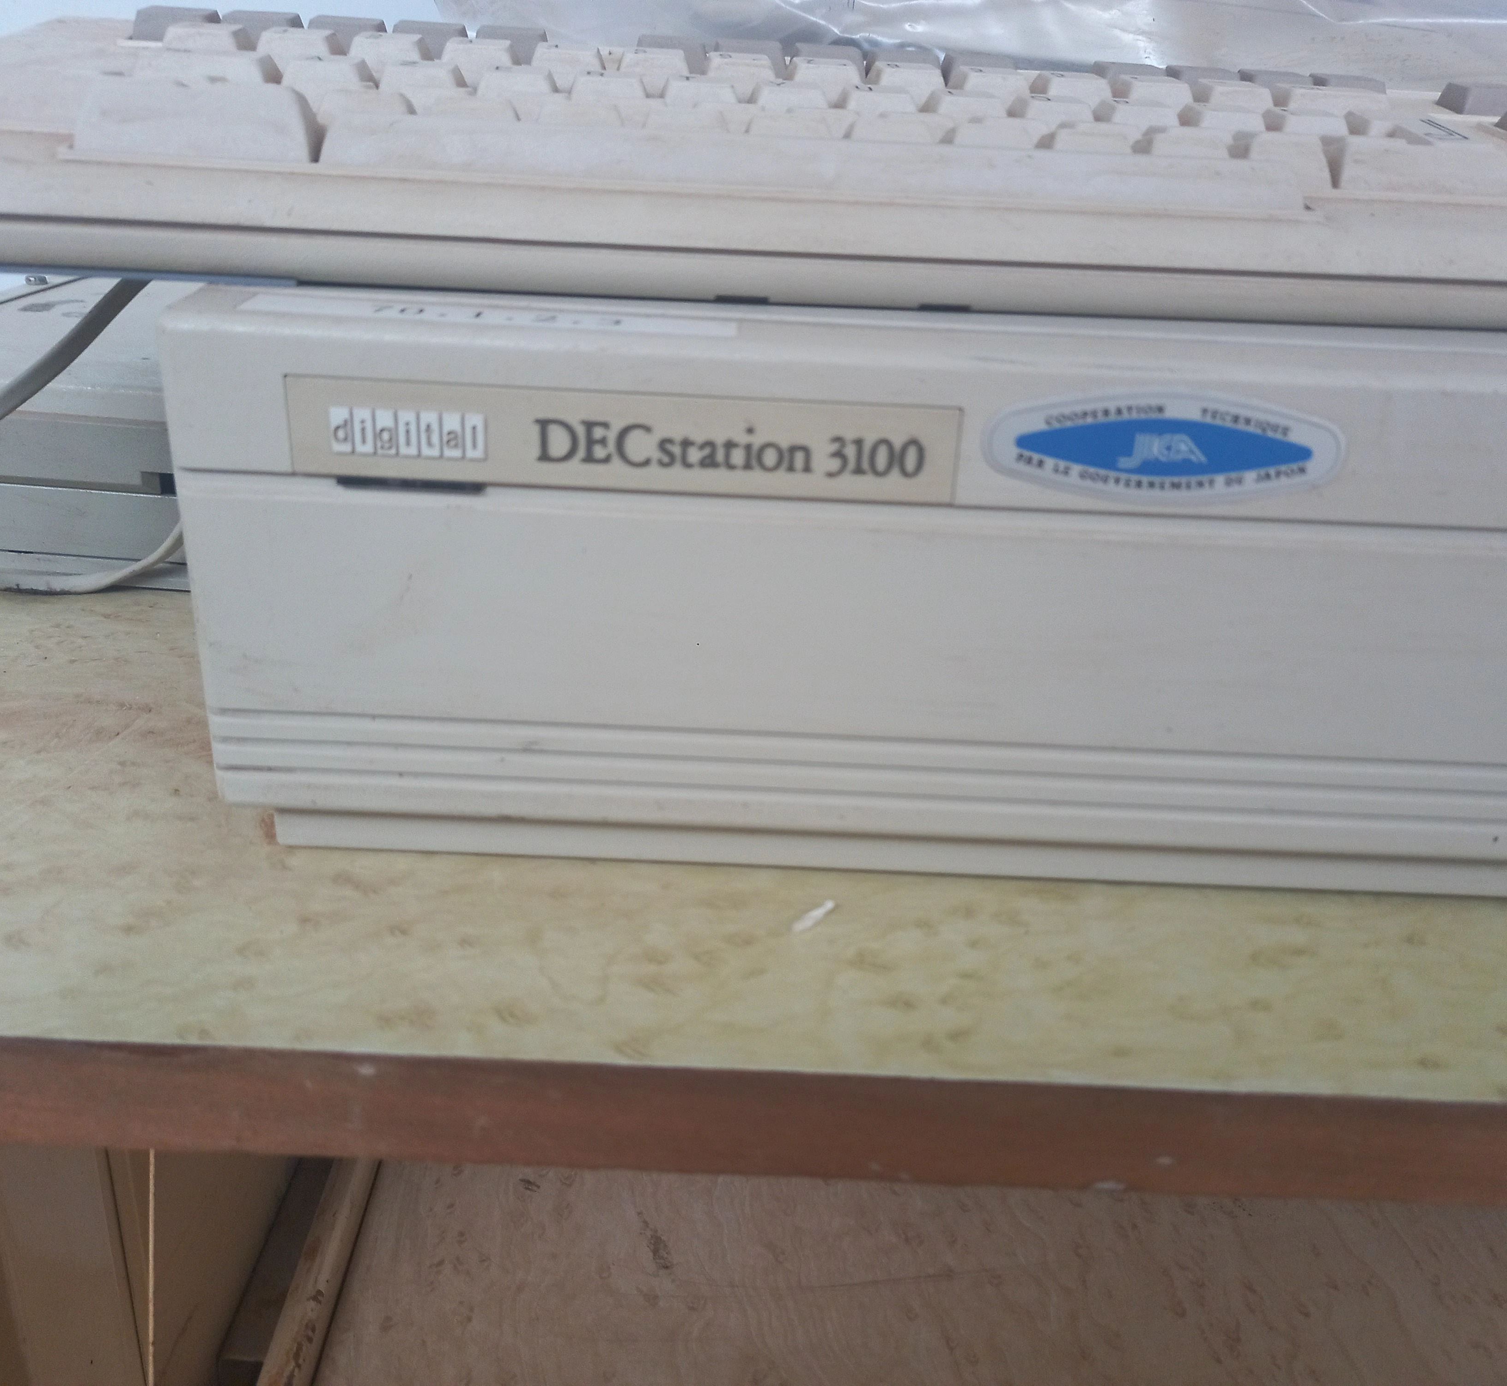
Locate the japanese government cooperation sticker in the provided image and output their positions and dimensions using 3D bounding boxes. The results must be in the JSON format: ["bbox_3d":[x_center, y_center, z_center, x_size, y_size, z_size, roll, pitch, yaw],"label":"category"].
[{"bbox_3d":[0.062,-0.037,0.202,0.055,0.017,0.001,3,24,0],"label":"japanese government cooperation sticker"}]

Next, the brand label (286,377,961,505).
[{"bbox_3d":[-0.020,-0.038,0.202,0.102,0.015,0.002,3,24,0],"label":"brand label"}]

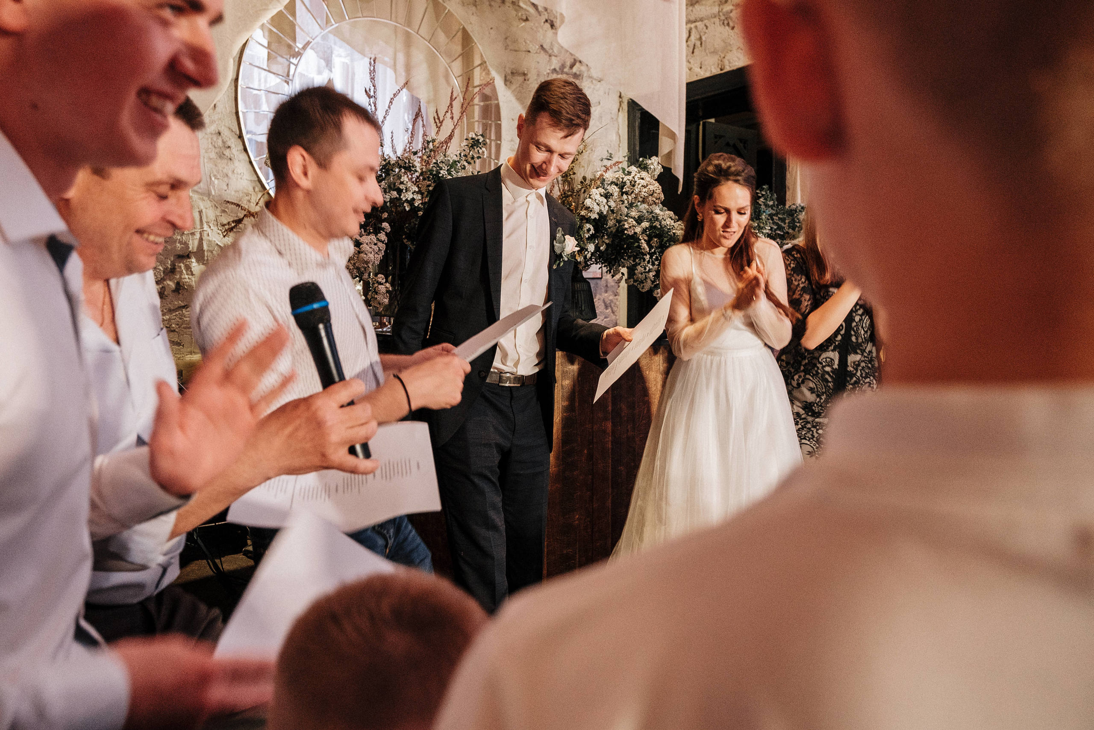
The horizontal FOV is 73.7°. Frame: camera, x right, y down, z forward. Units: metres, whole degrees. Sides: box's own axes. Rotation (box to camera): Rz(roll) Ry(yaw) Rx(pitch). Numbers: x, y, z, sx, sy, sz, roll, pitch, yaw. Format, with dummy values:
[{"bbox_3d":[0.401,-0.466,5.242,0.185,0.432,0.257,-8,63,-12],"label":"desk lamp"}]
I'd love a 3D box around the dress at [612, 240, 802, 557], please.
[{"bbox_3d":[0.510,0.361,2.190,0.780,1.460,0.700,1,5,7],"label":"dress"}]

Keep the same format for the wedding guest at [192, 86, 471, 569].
[{"bbox_3d":[-0.370,0.323,1.353,0.500,1.670,0.480,1,5,9],"label":"wedding guest"}]

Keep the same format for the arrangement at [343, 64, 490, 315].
[{"bbox_3d":[-0.426,-0.575,2.400,0.500,0.810,0.420,-4,6,-37],"label":"arrangement"}]

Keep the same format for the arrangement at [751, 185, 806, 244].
[{"bbox_3d":[0.846,-0.549,2.750,0.360,0.360,0.320,0,5,0],"label":"arrangement"}]

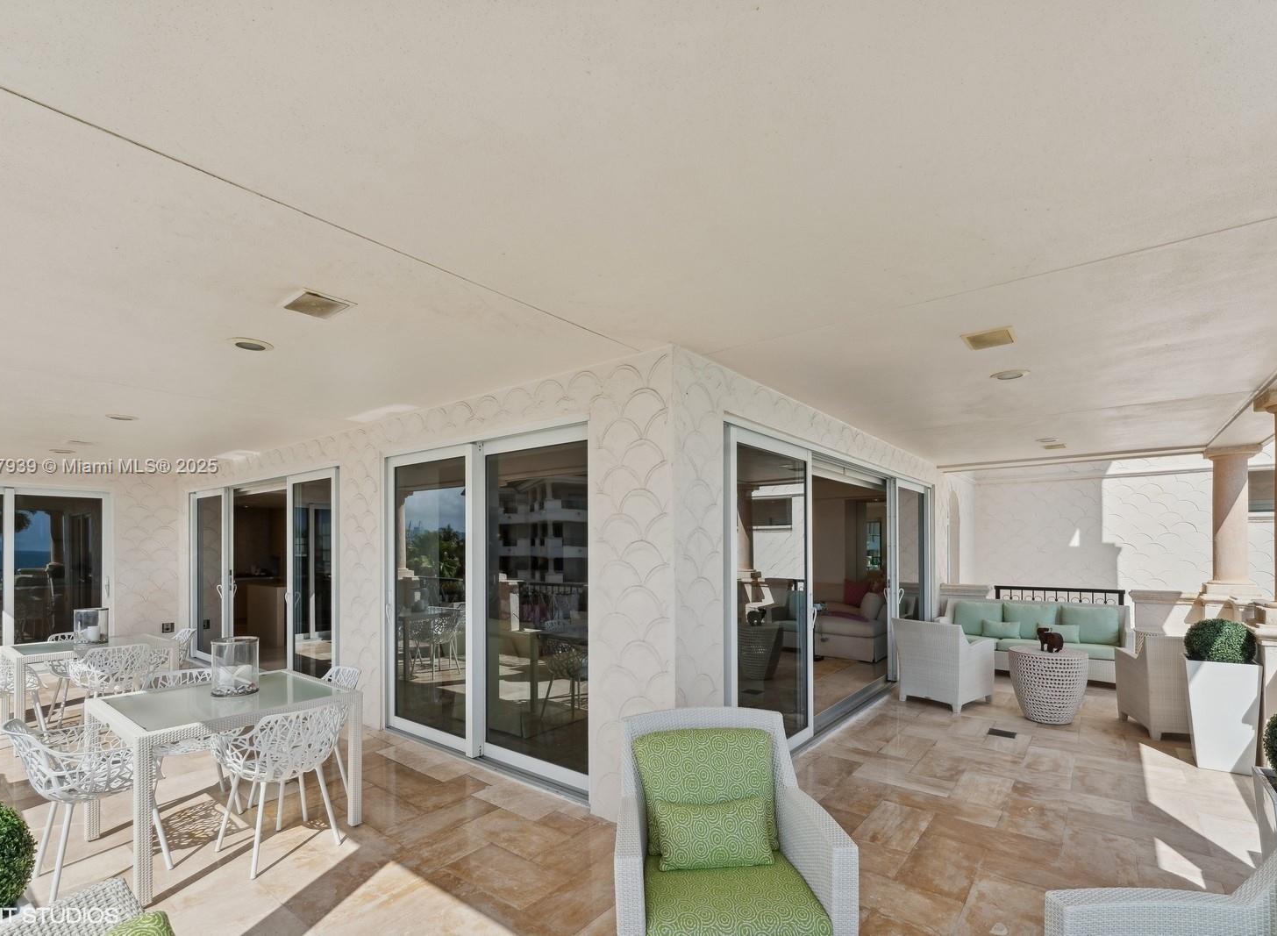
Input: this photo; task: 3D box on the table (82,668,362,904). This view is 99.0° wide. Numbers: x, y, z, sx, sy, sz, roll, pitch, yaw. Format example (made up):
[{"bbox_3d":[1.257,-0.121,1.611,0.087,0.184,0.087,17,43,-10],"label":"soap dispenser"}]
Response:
[{"bbox_3d":[-2.257,1.643,3.001,0.940,0.755,0.940,-3,-5,38],"label":"table"}]

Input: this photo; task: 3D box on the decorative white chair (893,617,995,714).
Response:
[{"bbox_3d":[3.139,1.971,5.580,0.700,0.840,0.690,3,-5,-35],"label":"decorative white chair"}]

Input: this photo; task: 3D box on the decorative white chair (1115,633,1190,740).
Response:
[{"bbox_3d":[4.647,1.852,4.750,0.680,0.840,0.680,-1,-4,12],"label":"decorative white chair"}]

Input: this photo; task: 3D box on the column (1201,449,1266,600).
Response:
[{"bbox_3d":[6.596,0.594,6.052,0.410,1.650,0.410,-3,-5,38],"label":"column"}]

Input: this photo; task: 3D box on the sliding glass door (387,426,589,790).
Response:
[{"bbox_3d":[-1.252,0.989,4.103,2.300,2.340,0.140,-3,-5,36],"label":"sliding glass door"}]

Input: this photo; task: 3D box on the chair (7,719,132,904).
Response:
[{"bbox_3d":[-2.636,1.562,2.626,0.570,0.810,0.560,-3,-5,38],"label":"chair"}]

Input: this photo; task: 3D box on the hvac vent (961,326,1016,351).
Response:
[{"bbox_3d":[1.867,-0.668,2.903,0.220,0.030,0.270,-3,-5,38],"label":"hvac vent"}]

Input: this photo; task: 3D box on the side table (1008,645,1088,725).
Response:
[{"bbox_3d":[3.826,2.025,5.088,0.600,0.590,0.600,-3,-5,38],"label":"side table"}]

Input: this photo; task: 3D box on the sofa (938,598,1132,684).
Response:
[{"bbox_3d":[4.821,2.133,6.781,1.900,0.860,0.840,-3,-5,36],"label":"sofa"}]

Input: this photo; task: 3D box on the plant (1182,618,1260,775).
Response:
[{"bbox_3d":[4.226,1.636,3.980,0.380,1.050,0.380,-3,-5,38],"label":"plant"}]

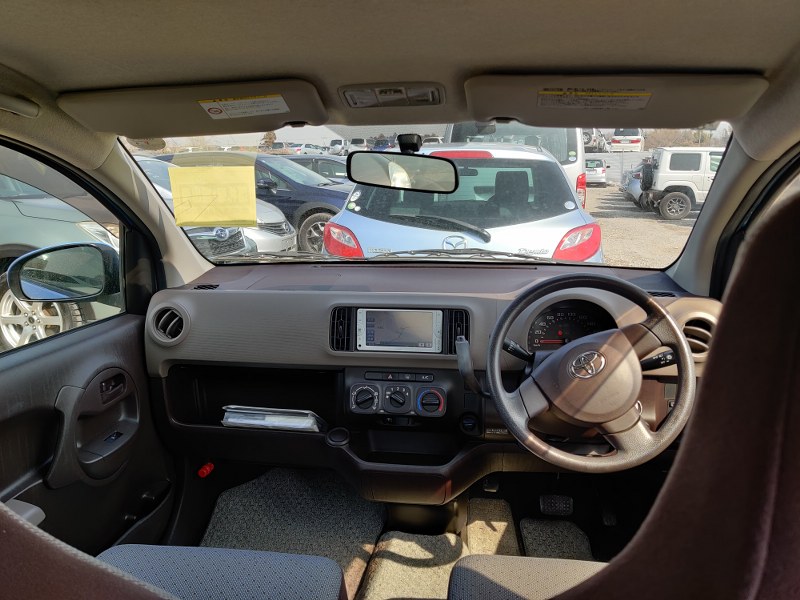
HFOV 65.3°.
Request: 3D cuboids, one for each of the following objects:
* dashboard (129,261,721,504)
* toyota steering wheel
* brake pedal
[{"bbox_3d":[0.075,0.179,1.668,1.360,0.510,0.490,1,12,8],"label":"dashboard"},{"bbox_3d":[0.346,0.131,1.153,0.367,0.367,0.100,1,-15,8],"label":"toyota steering wheel"},{"bbox_3d":[0.416,0.550,1.670,0.091,0.061,0.030,1,-23,8],"label":"brake pedal"}]

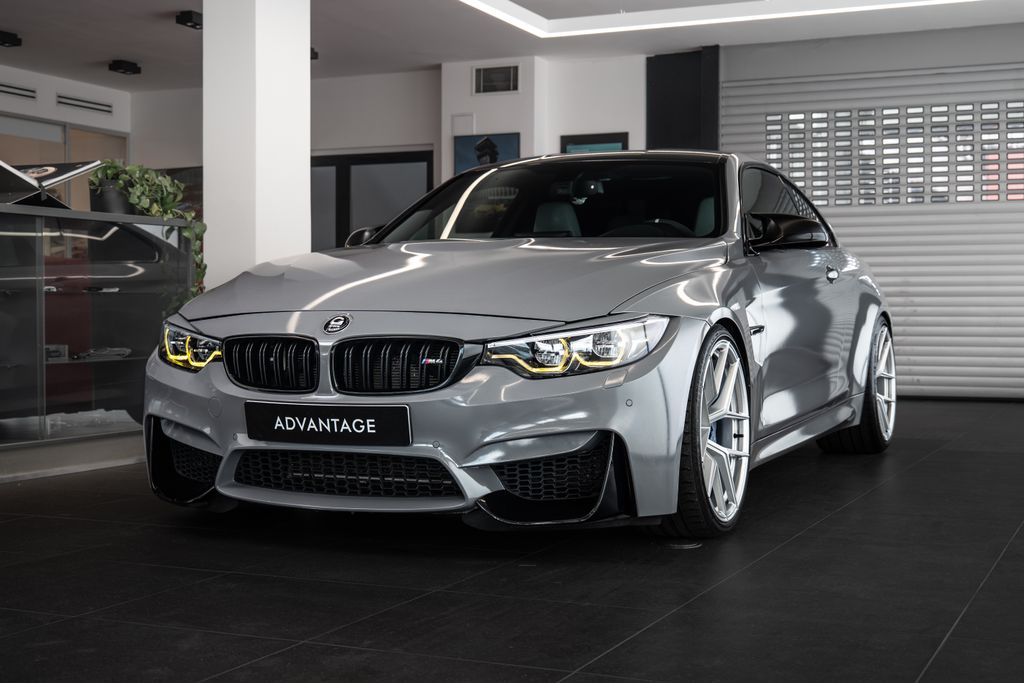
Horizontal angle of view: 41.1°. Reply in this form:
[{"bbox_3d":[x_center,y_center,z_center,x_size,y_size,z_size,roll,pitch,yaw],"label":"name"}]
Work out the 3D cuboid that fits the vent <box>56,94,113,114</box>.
[{"bbox_3d":[-3.958,-2.191,12.640,0.040,0.105,0.720,1,2,26],"label":"vent"}]

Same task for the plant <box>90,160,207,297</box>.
[{"bbox_3d":[-1.716,-0.535,6.486,0.340,0.650,0.550,0,1,25],"label":"plant"}]

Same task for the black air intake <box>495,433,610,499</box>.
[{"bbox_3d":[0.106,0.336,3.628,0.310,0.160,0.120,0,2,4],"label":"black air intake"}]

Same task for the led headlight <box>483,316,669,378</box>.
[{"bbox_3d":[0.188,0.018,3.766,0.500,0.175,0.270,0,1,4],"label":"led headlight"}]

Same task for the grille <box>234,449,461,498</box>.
[{"bbox_3d":[-0.474,0.364,3.830,0.735,0.115,0.080,0,1,24],"label":"grille"}]

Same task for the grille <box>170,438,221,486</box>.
[{"bbox_3d":[-0.972,0.358,4.183,0.275,0.150,0.090,1,1,39],"label":"grille"}]

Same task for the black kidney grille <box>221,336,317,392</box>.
[{"bbox_3d":[-0.681,0.064,3.863,0.340,0.165,0.080,1,1,31],"label":"black kidney grille"}]

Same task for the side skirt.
[{"bbox_3d":[1.184,0.340,5.431,0.110,0.150,2.100,0,1,24],"label":"side skirt"}]

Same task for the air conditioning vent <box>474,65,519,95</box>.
[{"bbox_3d":[-0.129,-2.182,11.390,0.420,0.220,0.040,1,2,26],"label":"air conditioning vent"}]

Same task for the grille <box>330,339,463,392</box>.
[{"bbox_3d":[-0.302,0.060,3.647,0.335,0.140,0.100,1,2,16],"label":"grille"}]

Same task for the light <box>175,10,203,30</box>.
[{"bbox_3d":[-2.227,-2.266,9.607,0.135,0.100,0.240,0,1,24],"label":"light"}]

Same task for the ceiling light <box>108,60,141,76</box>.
[{"bbox_3d":[-3.283,-2.328,11.590,0.130,0.085,0.260,1,2,26],"label":"ceiling light"}]

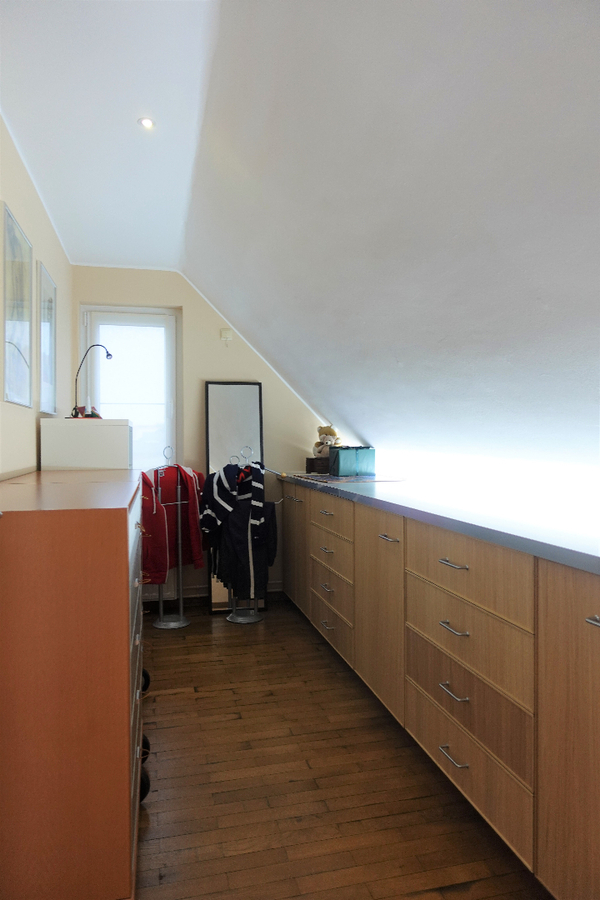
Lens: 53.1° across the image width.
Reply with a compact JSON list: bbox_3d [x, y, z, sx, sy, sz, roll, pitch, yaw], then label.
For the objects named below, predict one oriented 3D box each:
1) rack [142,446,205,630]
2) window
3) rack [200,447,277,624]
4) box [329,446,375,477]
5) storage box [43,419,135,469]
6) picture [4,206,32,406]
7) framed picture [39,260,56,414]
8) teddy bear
[{"bbox_3d":[-0.791,0.526,3.712,0.410,1.090,0.280,0,0,-14],"label":"rack"},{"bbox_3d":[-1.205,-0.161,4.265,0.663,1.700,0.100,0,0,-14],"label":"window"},{"bbox_3d":[-0.383,0.526,3.789,0.440,1.090,0.320,0,0,-1],"label":"rack"},{"bbox_3d":[0.372,0.084,4.255,0.266,0.199,0.210,0,0,-14],"label":"box"},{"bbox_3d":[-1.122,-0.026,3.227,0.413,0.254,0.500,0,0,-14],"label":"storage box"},{"bbox_3d":[-1.169,-0.555,2.494,0.025,0.738,0.512,0,0,-14],"label":"picture"},{"bbox_3d":[-1.334,-0.556,3.178,0.025,0.730,0.468,0,0,-14],"label":"framed picture"},{"bbox_3d":[0.198,-0.065,4.316,0.200,0.235,0.170,0,0,-2],"label":"teddy bear"}]

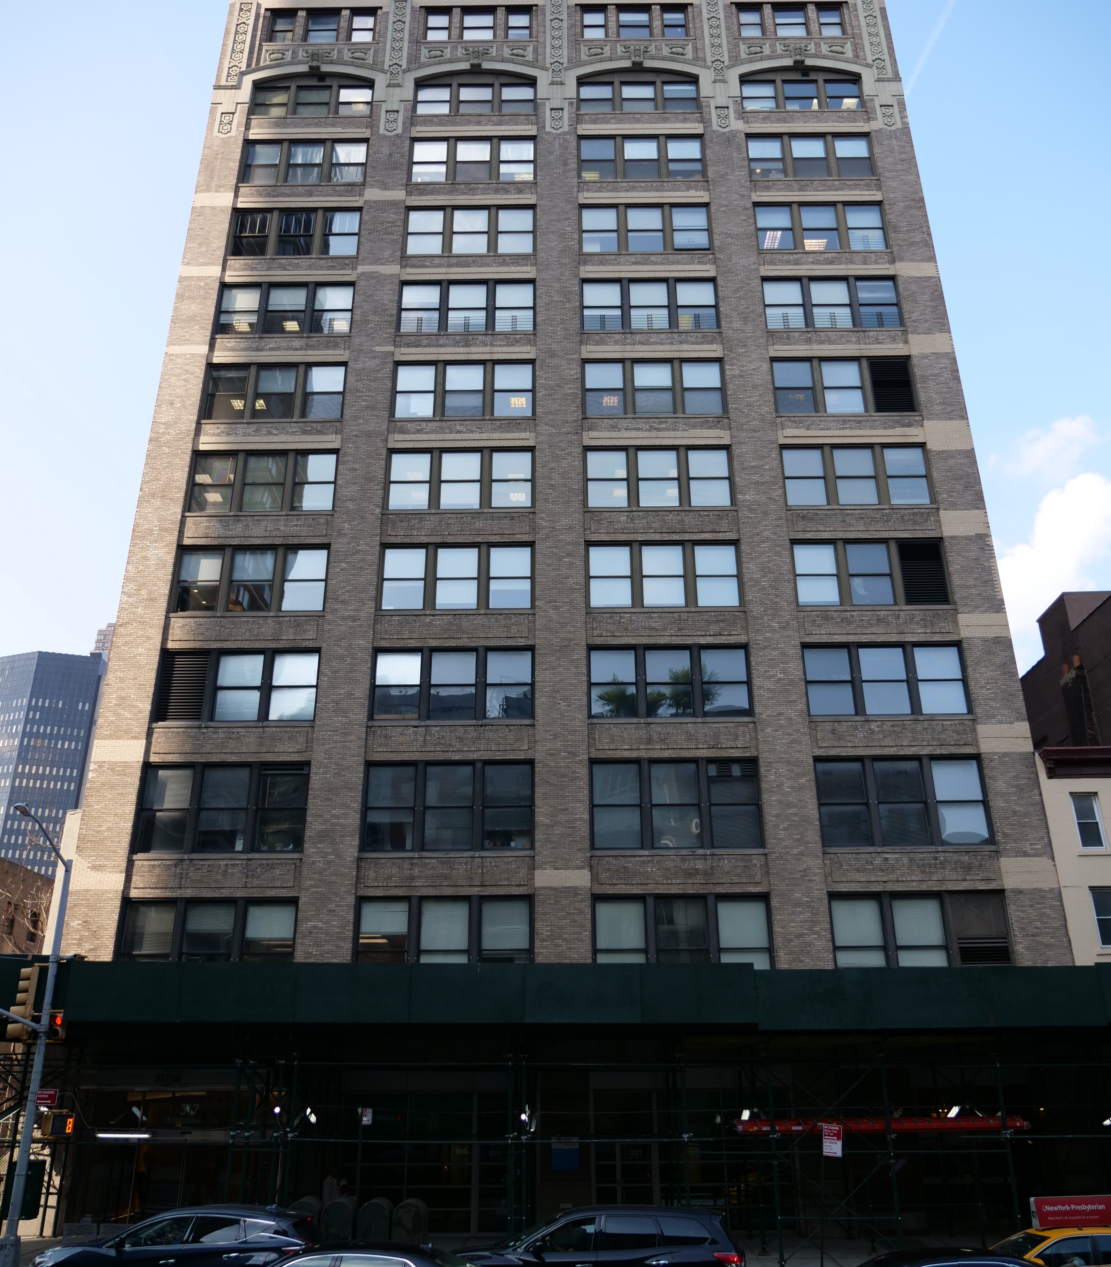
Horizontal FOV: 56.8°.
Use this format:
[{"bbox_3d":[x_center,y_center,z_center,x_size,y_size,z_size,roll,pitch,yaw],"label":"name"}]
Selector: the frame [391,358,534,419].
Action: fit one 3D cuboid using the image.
[{"bbox_3d":[-3.095,-8.253,34.730,4.739,2.460,0.300,-1,-24,0],"label":"frame"}]

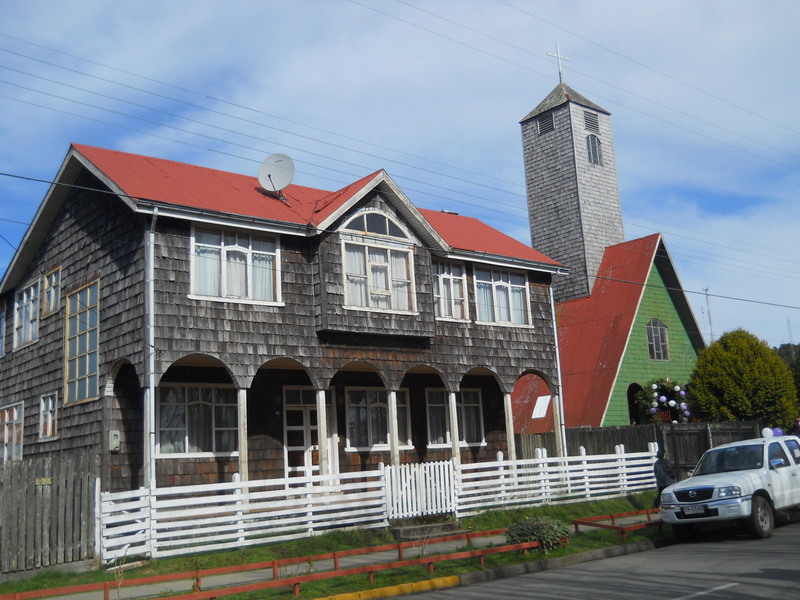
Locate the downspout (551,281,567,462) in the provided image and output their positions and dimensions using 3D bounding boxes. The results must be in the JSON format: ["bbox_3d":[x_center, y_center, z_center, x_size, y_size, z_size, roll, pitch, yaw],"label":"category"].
[{"bbox_3d":[4.324,2.268,23.121,0.085,5.350,0.085,6,-14,-41],"label":"downspout"}]

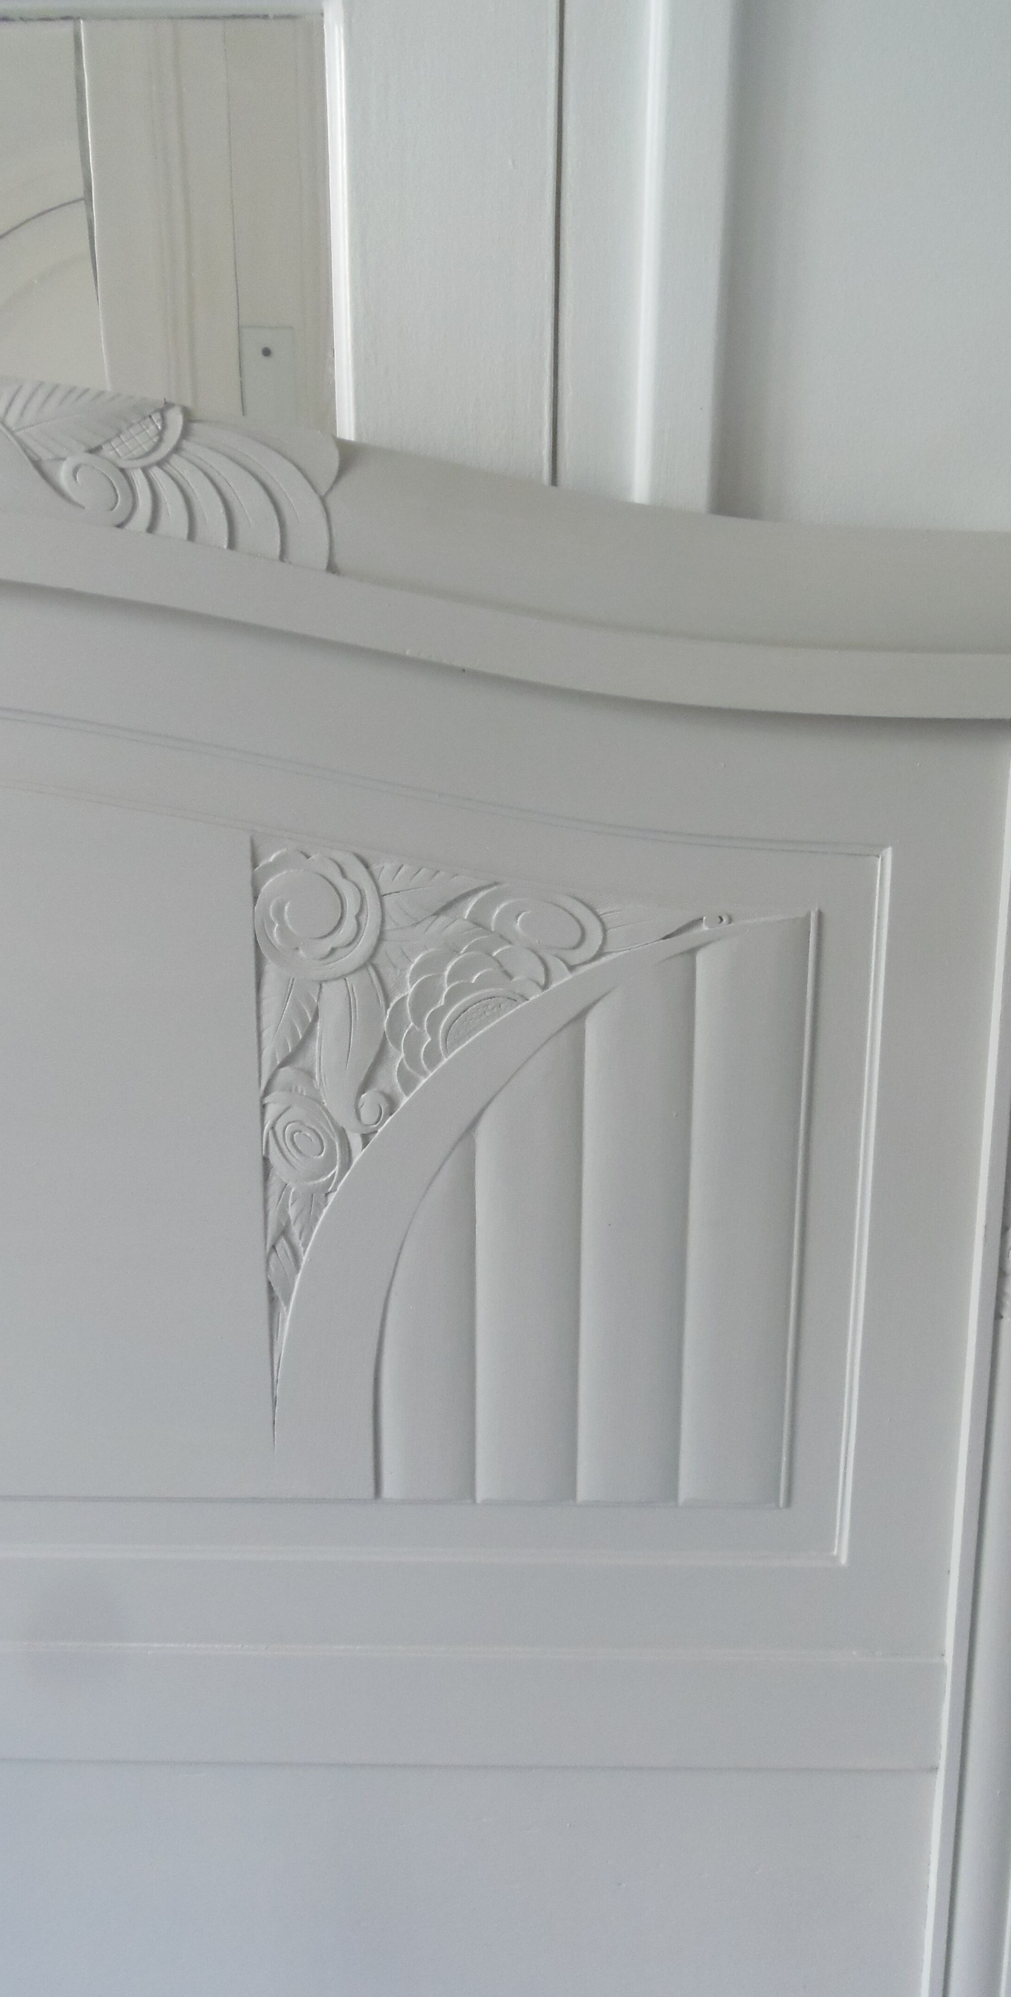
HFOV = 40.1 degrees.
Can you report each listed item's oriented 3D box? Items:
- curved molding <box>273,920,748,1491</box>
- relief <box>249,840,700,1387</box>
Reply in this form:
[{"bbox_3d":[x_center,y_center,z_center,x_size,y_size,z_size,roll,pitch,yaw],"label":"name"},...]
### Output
[{"bbox_3d":[-0.006,0.121,0.744,0.248,0.325,0.025,0,11,1],"label":"curved molding"},{"bbox_3d":[-0.014,0.067,0.734,0.232,0.306,0.022,0,11,1],"label":"relief"}]

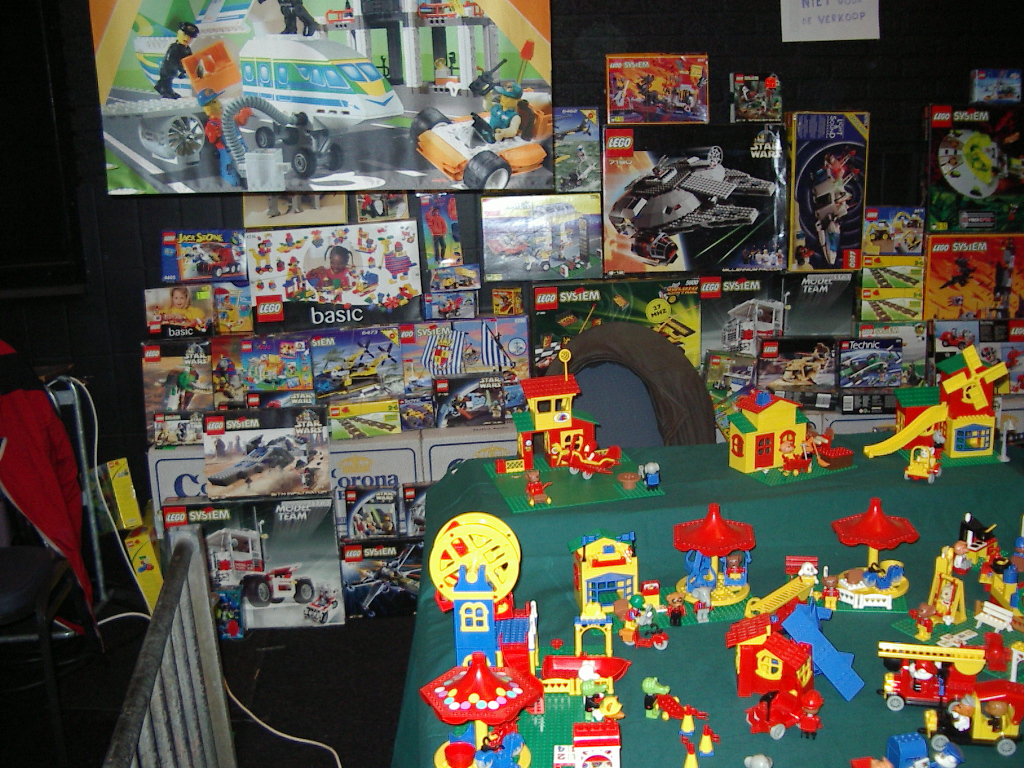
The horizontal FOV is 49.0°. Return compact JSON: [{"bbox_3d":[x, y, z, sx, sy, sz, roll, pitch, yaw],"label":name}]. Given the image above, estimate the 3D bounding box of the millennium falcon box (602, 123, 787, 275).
[{"bbox_3d":[0.589,-0.594,3.646,0.582,0.478,0.085,-1,7,1],"label":"millennium falcon box"}]

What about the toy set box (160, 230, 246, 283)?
[{"bbox_3d":[-0.884,-0.373,3.265,0.240,0.146,0.060,-1,9,-1],"label":"toy set box"}]

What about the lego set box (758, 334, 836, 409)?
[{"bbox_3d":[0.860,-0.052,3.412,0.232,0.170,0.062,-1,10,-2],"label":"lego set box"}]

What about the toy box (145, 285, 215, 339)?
[{"bbox_3d":[-0.942,-0.208,3.209,0.191,0.143,0.060,-3,13,-2],"label":"toy box"}]

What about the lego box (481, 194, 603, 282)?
[{"bbox_3d":[0.098,-0.476,3.653,0.382,0.266,0.060,-2,11,-1],"label":"lego box"}]

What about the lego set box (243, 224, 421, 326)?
[{"bbox_3d":[-0.502,-0.307,3.195,0.476,0.284,0.075,-6,13,-16],"label":"lego set box"}]

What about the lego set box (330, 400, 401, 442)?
[{"bbox_3d":[-0.414,0.094,3.179,0.191,0.097,0.060,-4,13,-10],"label":"lego set box"}]

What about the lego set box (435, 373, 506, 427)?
[{"bbox_3d":[-0.120,0.044,3.164,0.192,0.141,0.050,-3,13,-5],"label":"lego set box"}]

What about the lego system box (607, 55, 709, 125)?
[{"bbox_3d":[0.431,-0.875,3.349,0.299,0.199,0.060,-3,13,-2],"label":"lego system box"}]

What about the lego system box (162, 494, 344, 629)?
[{"bbox_3d":[-0.727,0.508,3.207,0.480,0.375,0.075,-3,11,1],"label":"lego system box"}]

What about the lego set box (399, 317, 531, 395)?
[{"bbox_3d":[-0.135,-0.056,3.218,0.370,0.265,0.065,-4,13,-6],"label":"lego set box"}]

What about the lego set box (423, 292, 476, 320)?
[{"bbox_3d":[-0.182,-0.231,3.305,0.149,0.077,0.042,-2,12,0],"label":"lego set box"}]

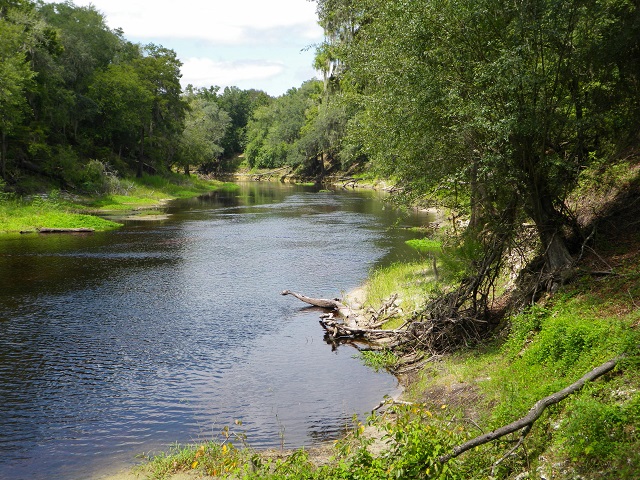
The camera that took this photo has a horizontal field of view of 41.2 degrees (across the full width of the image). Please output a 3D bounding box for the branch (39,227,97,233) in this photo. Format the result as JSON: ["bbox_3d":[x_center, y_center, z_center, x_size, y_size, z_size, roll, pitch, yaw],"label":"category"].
[{"bbox_3d":[-15.180,-0.612,51.031,3.136,0.300,0.350,-1,5,-7],"label":"branch"}]

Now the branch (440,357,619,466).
[{"bbox_3d":[2.303,1.896,9.350,3.041,0.250,0.320,-18,14,-33],"label":"branch"}]

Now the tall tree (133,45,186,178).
[{"bbox_3d":[-16.607,-13.399,88.000,5.587,13.658,5.800,0,5,0],"label":"tall tree"}]

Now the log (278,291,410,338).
[{"bbox_3d":[0.619,1.938,22.421,3.300,0.750,2.000,2,6,19],"label":"log"}]

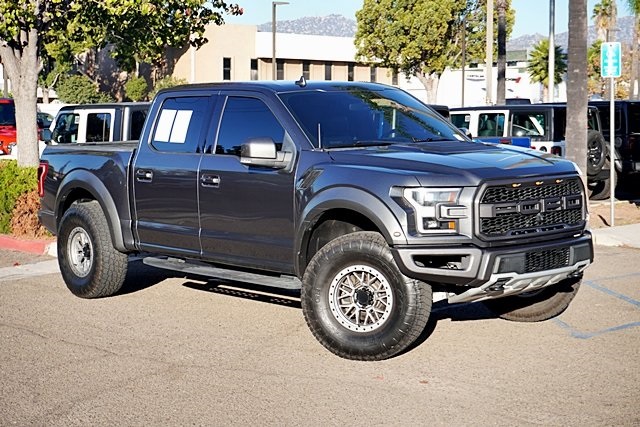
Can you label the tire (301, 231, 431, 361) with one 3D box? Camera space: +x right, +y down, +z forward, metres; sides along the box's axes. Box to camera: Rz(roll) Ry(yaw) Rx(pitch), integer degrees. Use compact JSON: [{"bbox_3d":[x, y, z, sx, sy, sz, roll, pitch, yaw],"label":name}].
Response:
[{"bbox_3d":[0.334,0.578,8.074,0.905,0.900,0.320,2,6,23],"label":"tire"}]

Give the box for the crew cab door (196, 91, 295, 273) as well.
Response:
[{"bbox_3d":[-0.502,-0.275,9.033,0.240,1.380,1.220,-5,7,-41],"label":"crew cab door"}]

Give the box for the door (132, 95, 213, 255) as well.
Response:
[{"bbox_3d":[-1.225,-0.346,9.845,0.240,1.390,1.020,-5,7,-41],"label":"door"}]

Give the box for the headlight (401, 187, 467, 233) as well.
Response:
[{"bbox_3d":[0.765,-0.017,7.700,0.320,0.310,0.360,-5,7,-41],"label":"headlight"}]

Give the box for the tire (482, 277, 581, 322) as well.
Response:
[{"bbox_3d":[1.691,0.446,9.400,0.905,0.900,0.320,2,6,23],"label":"tire"}]

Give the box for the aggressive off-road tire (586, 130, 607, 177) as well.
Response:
[{"bbox_3d":[5.011,-1.123,21.200,0.830,0.830,0.260,-5,7,-41],"label":"aggressive off-road tire"}]

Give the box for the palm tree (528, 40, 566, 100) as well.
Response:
[{"bbox_3d":[18.027,-10.193,90.327,3.400,7.320,3.400,-1,5,0],"label":"palm tree"}]

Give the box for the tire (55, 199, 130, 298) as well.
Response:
[{"bbox_3d":[-2.164,0.351,10.864,0.320,0.900,0.905,-5,7,-41],"label":"tire"}]

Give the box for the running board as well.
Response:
[{"bbox_3d":[-0.820,0.474,9.400,0.200,0.085,2.220,-5,7,-41],"label":"running board"}]

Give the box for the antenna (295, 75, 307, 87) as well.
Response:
[{"bbox_3d":[-0.173,-1.152,9.912,0.065,0.085,0.140,-5,7,-41],"label":"antenna"}]

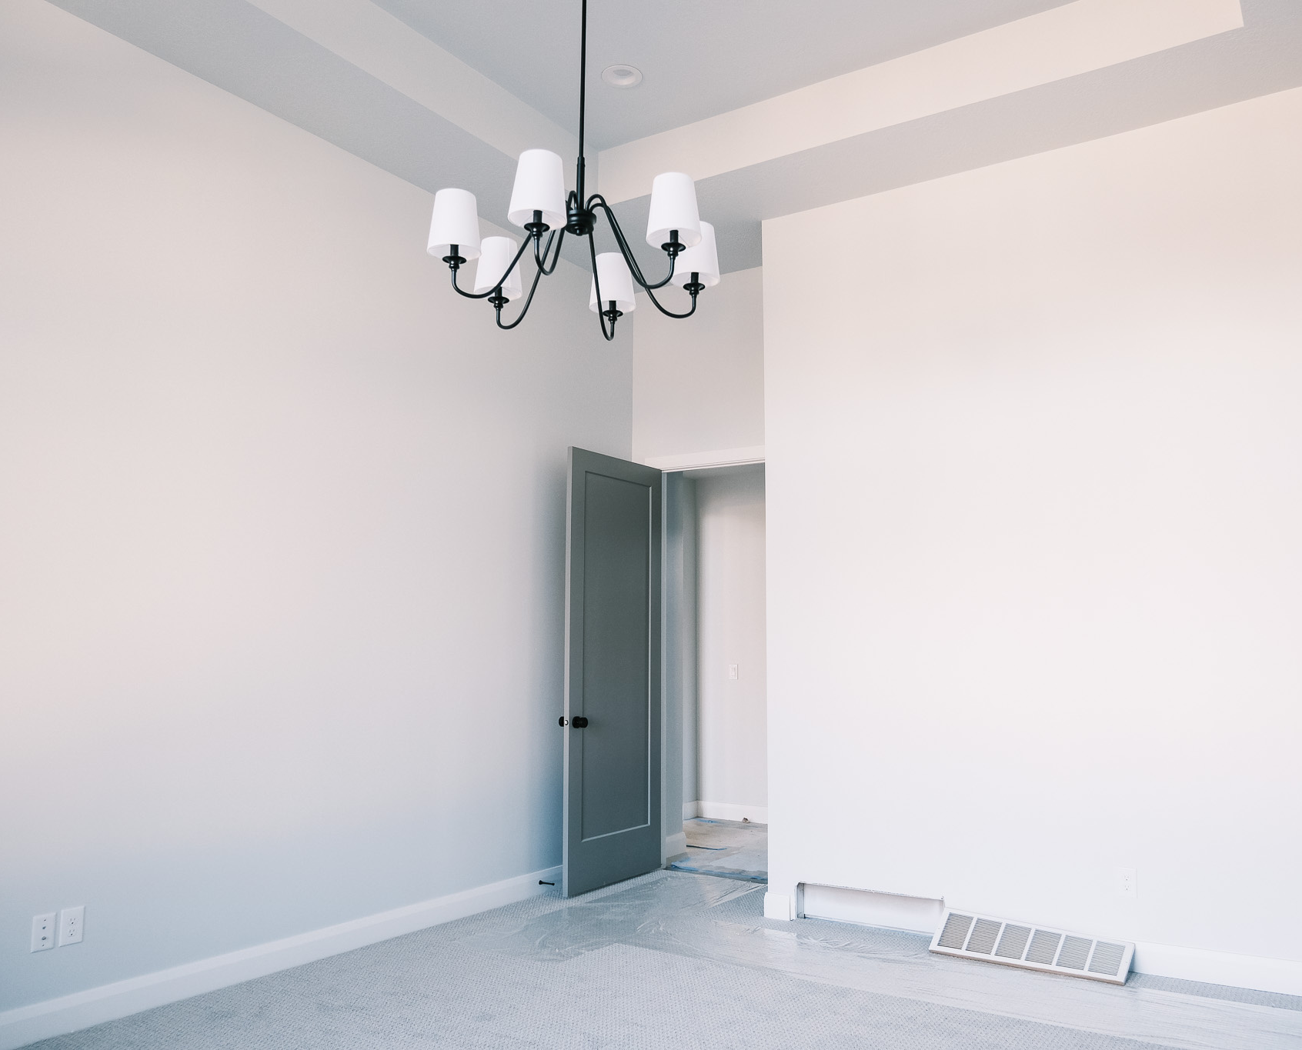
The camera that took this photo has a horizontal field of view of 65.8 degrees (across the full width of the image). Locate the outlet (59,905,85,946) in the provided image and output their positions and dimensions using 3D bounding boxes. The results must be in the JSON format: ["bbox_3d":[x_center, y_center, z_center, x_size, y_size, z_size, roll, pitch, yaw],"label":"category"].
[{"bbox_3d":[-1.977,1.373,3.440,0.010,0.119,0.077,-4,-9,33],"label":"outlet"}]

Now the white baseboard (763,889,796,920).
[{"bbox_3d":[0.628,1.887,4.988,0.135,0.127,0.020,-4,-9,29],"label":"white baseboard"}]

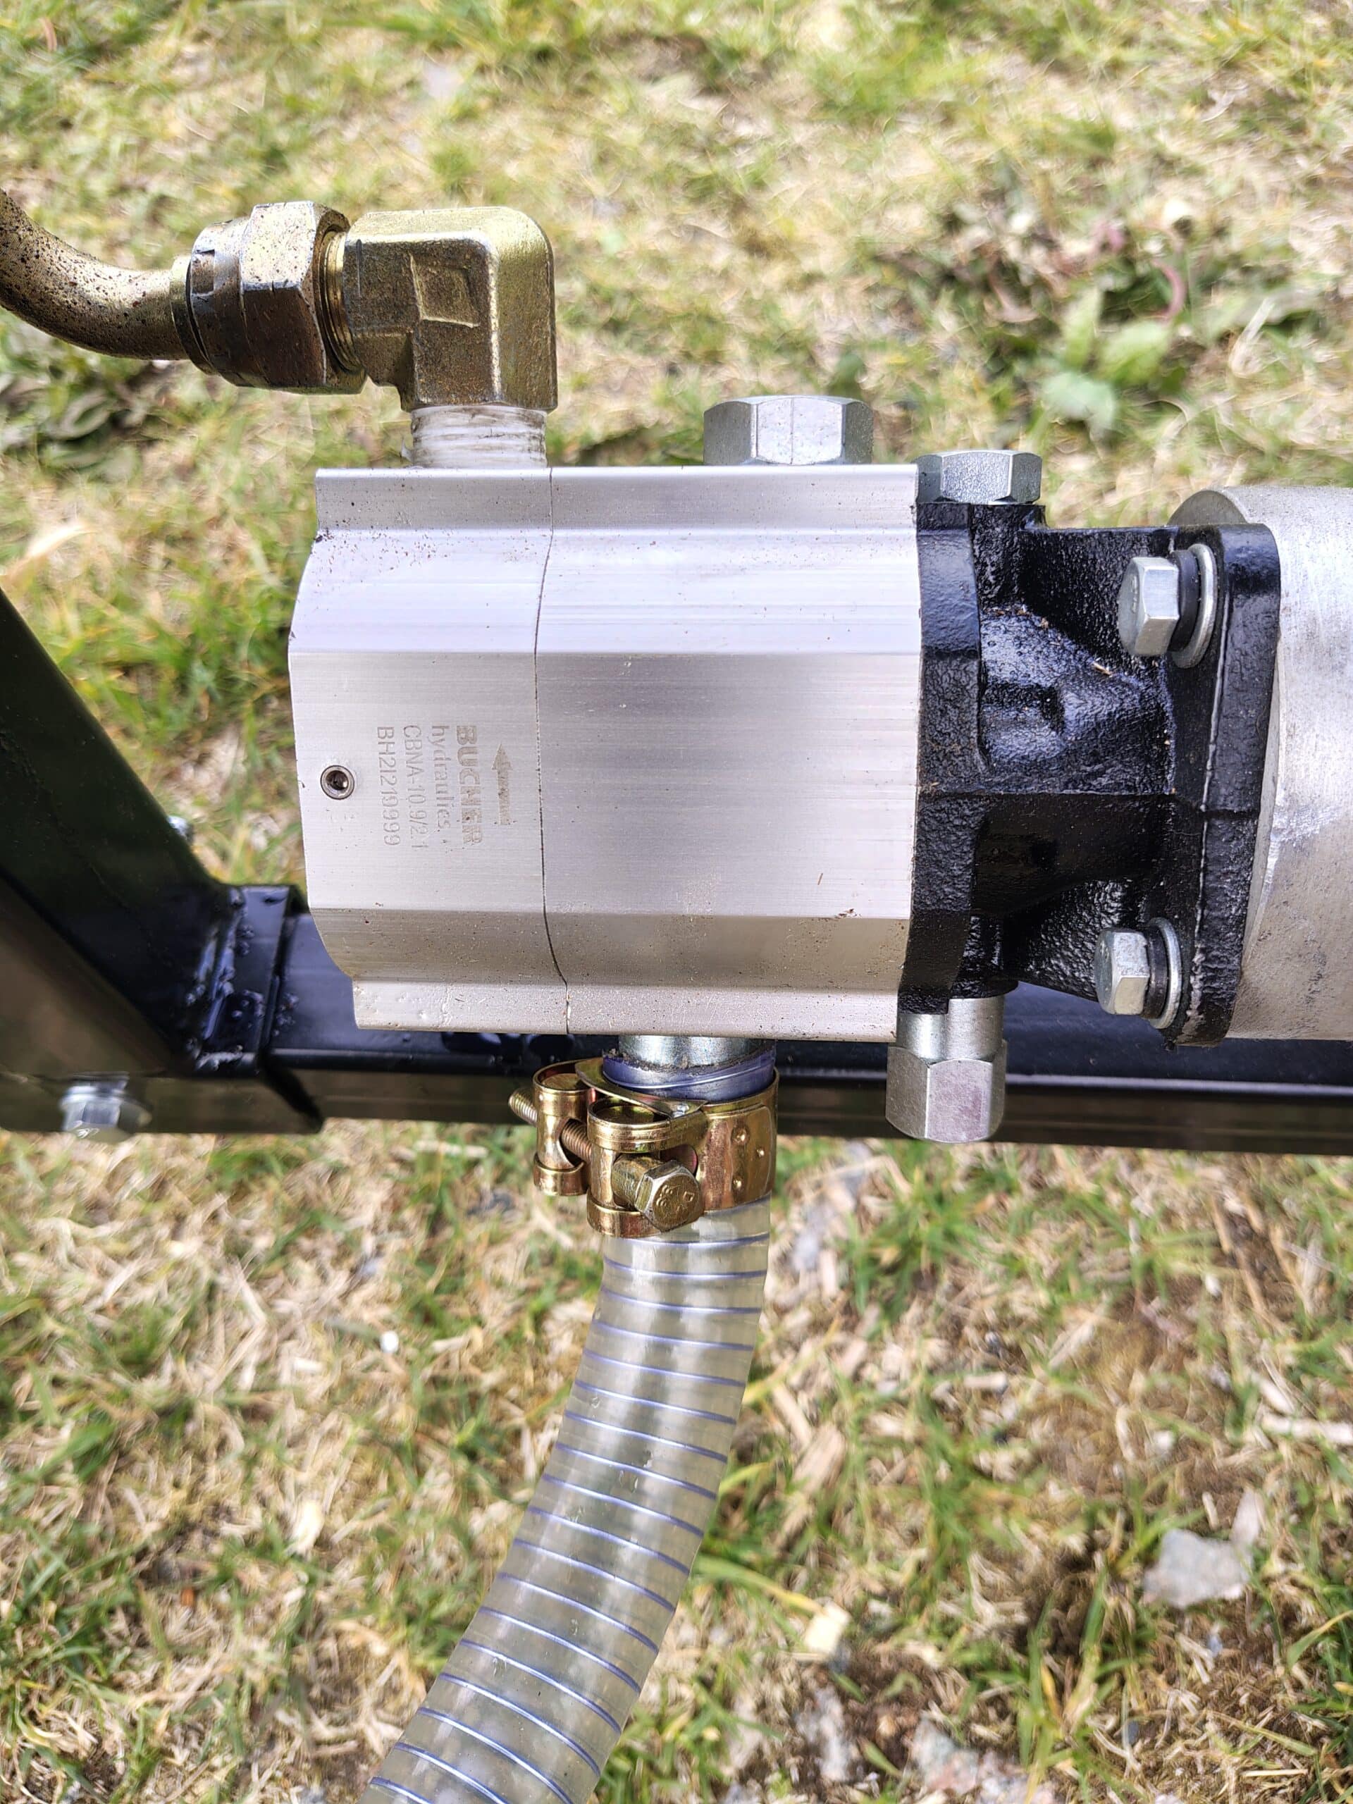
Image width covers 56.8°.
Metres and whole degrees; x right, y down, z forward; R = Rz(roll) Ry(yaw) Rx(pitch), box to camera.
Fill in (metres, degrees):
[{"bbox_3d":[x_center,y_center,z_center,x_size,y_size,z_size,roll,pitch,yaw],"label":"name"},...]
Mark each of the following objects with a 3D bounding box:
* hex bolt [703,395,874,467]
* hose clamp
[{"bbox_3d":[0.018,-0.073,0.202,0.027,0.024,0.012,-1,103,-3],"label":"hex bolt"},{"bbox_3d":[-0.003,0.042,0.229,0.041,0.021,0.052,-9,15,-36],"label":"hose clamp"}]

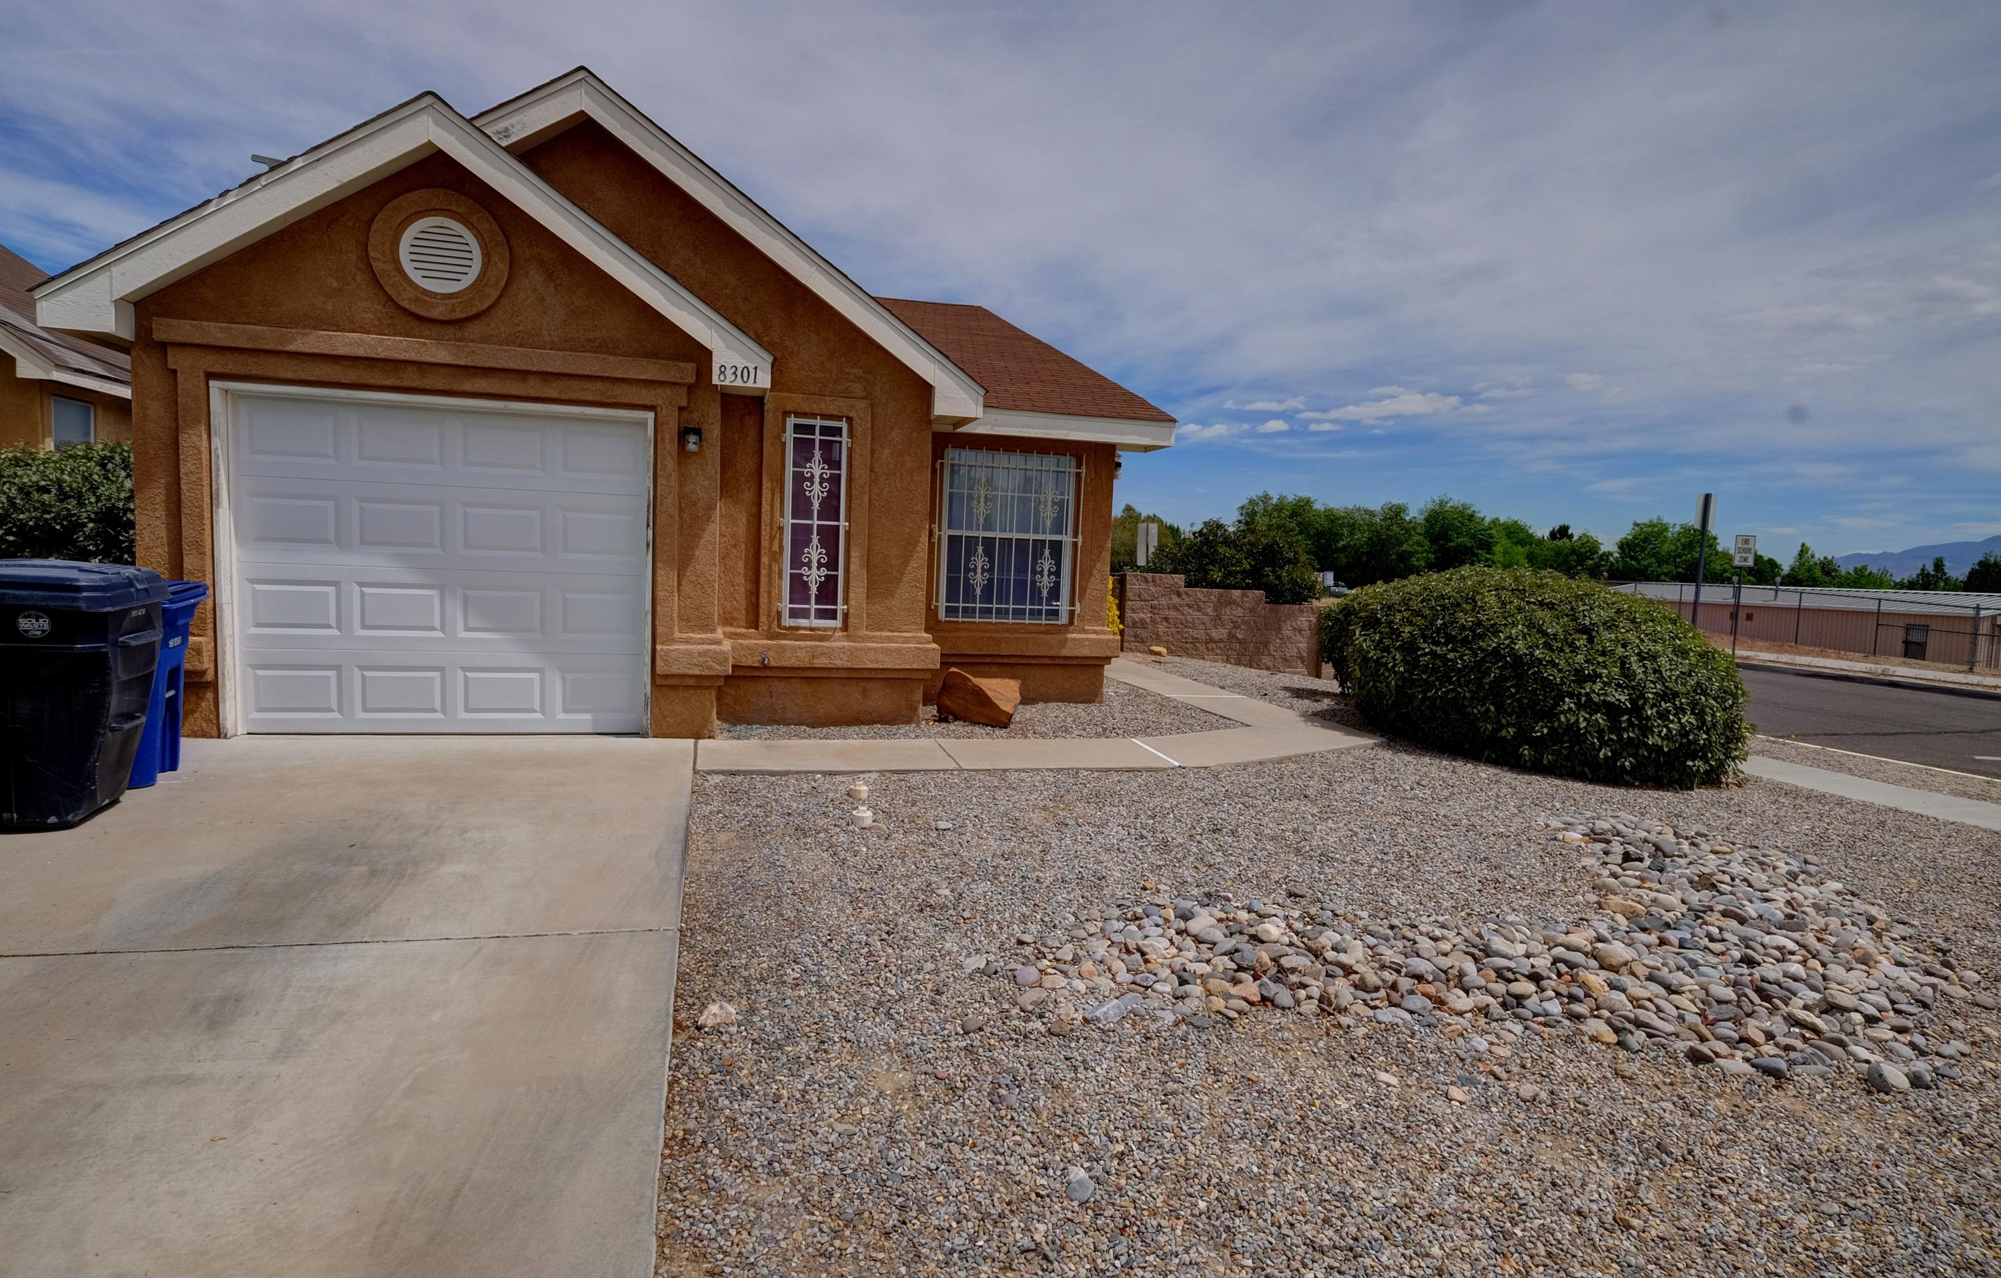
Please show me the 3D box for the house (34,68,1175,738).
[{"bbox_3d":[-3.238,-2.039,11.965,7.450,4.450,11.750,1,5,-16],"label":"house"}]

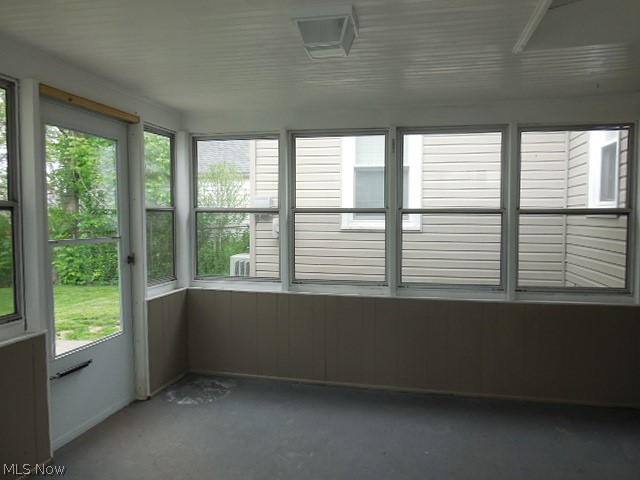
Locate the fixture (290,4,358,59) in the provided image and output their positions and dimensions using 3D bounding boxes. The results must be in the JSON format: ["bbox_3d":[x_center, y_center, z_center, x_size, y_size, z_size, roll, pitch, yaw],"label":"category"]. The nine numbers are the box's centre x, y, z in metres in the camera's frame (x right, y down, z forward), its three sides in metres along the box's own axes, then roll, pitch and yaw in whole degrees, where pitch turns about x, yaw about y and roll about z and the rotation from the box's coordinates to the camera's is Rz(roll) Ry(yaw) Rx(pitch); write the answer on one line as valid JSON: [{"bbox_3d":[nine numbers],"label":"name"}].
[{"bbox_3d":[0.030,-0.925,2.091,0.252,0.150,0.245,1,3,11],"label":"fixture"}]

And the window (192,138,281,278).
[{"bbox_3d":[-0.701,-0.270,3.939,0.799,1.253,0.080,1,3,11],"label":"window"}]

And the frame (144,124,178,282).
[{"bbox_3d":[-1.287,-0.263,3.653,0.080,1.225,0.461,1,3,14],"label":"frame"}]

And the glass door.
[{"bbox_3d":[-1.488,0.198,2.998,0.050,2.034,0.793,1,3,14],"label":"glass door"}]

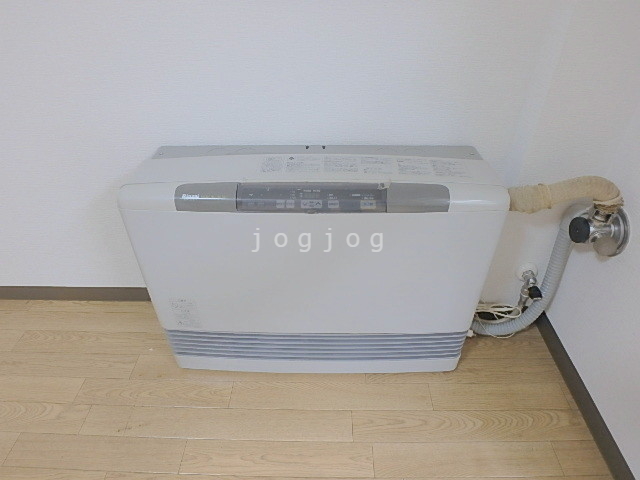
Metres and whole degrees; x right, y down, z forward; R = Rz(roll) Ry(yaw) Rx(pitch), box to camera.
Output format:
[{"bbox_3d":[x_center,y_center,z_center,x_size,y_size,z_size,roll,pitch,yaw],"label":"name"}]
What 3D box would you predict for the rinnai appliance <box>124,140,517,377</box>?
[{"bbox_3d":[-0.010,0.061,0.934,0.710,0.549,0.232,0,37,1],"label":"rinnai appliance"}]

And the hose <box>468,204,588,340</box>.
[{"bbox_3d":[0.516,0.082,0.985,0.185,0.473,0.079,0,37,1],"label":"hose"}]

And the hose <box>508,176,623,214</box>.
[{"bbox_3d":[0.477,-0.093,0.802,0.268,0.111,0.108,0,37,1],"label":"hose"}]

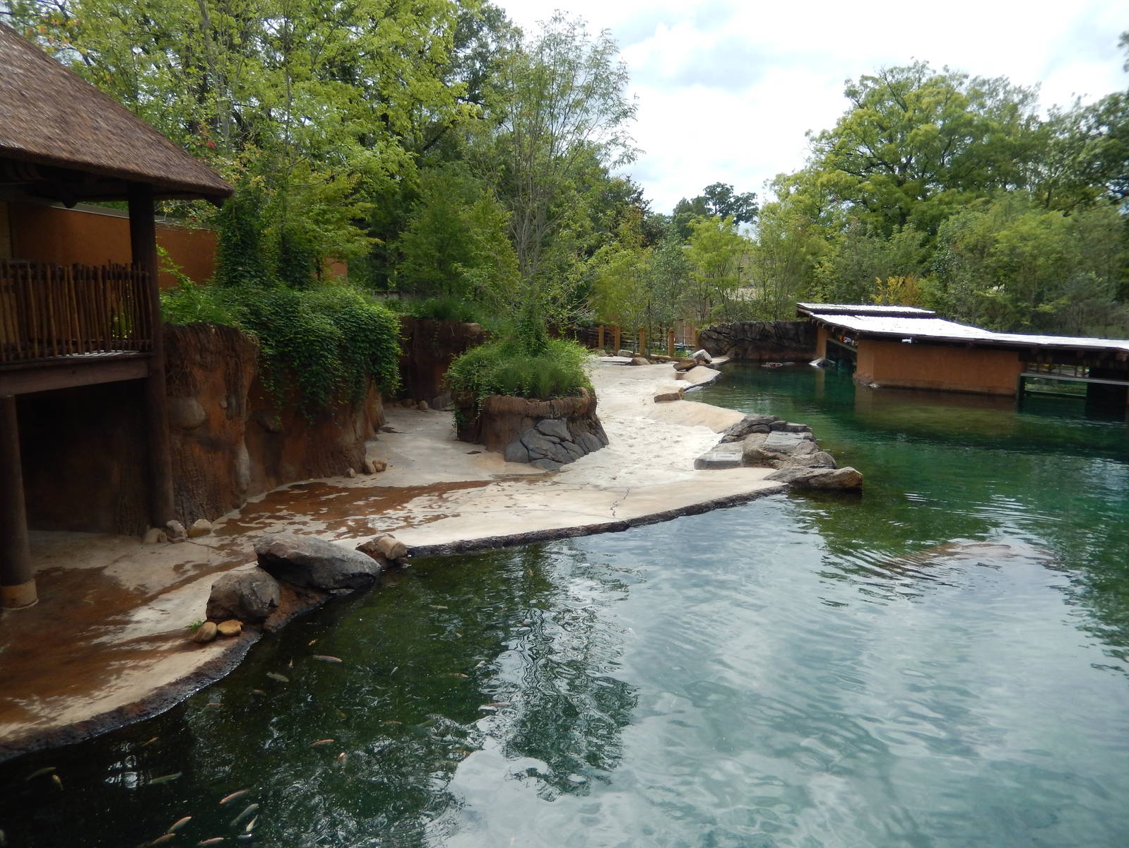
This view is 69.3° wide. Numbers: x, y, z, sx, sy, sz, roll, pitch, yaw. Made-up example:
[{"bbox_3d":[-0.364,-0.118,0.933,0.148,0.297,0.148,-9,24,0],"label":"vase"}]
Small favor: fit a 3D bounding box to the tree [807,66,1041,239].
[{"bbox_3d":[24.666,-16.116,55.846,15.941,16.428,15.965,0,9,0],"label":"tree"}]

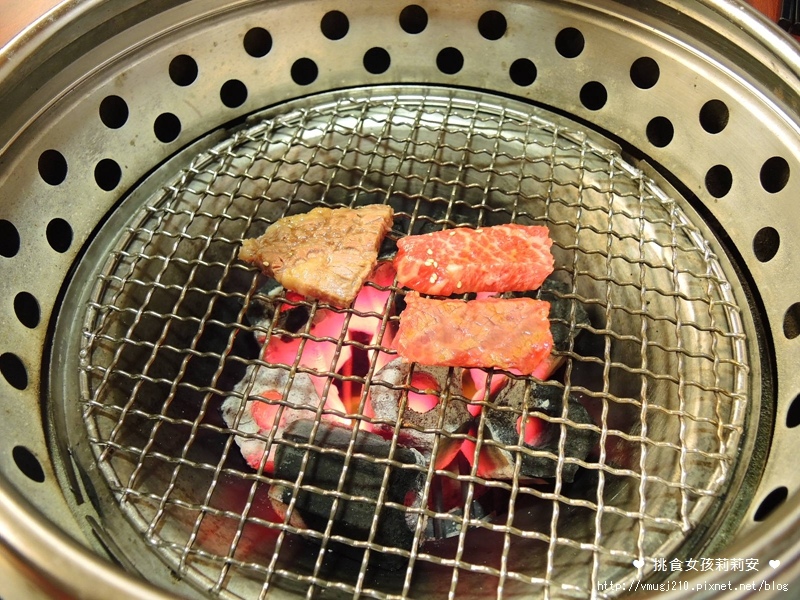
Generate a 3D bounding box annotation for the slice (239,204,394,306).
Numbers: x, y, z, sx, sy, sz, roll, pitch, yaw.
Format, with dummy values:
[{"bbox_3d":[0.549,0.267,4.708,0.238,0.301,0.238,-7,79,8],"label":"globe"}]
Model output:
[{"bbox_3d":[-0.039,-0.027,0.296,0.061,0.010,0.056,14,54,11],"label":"slice"}]

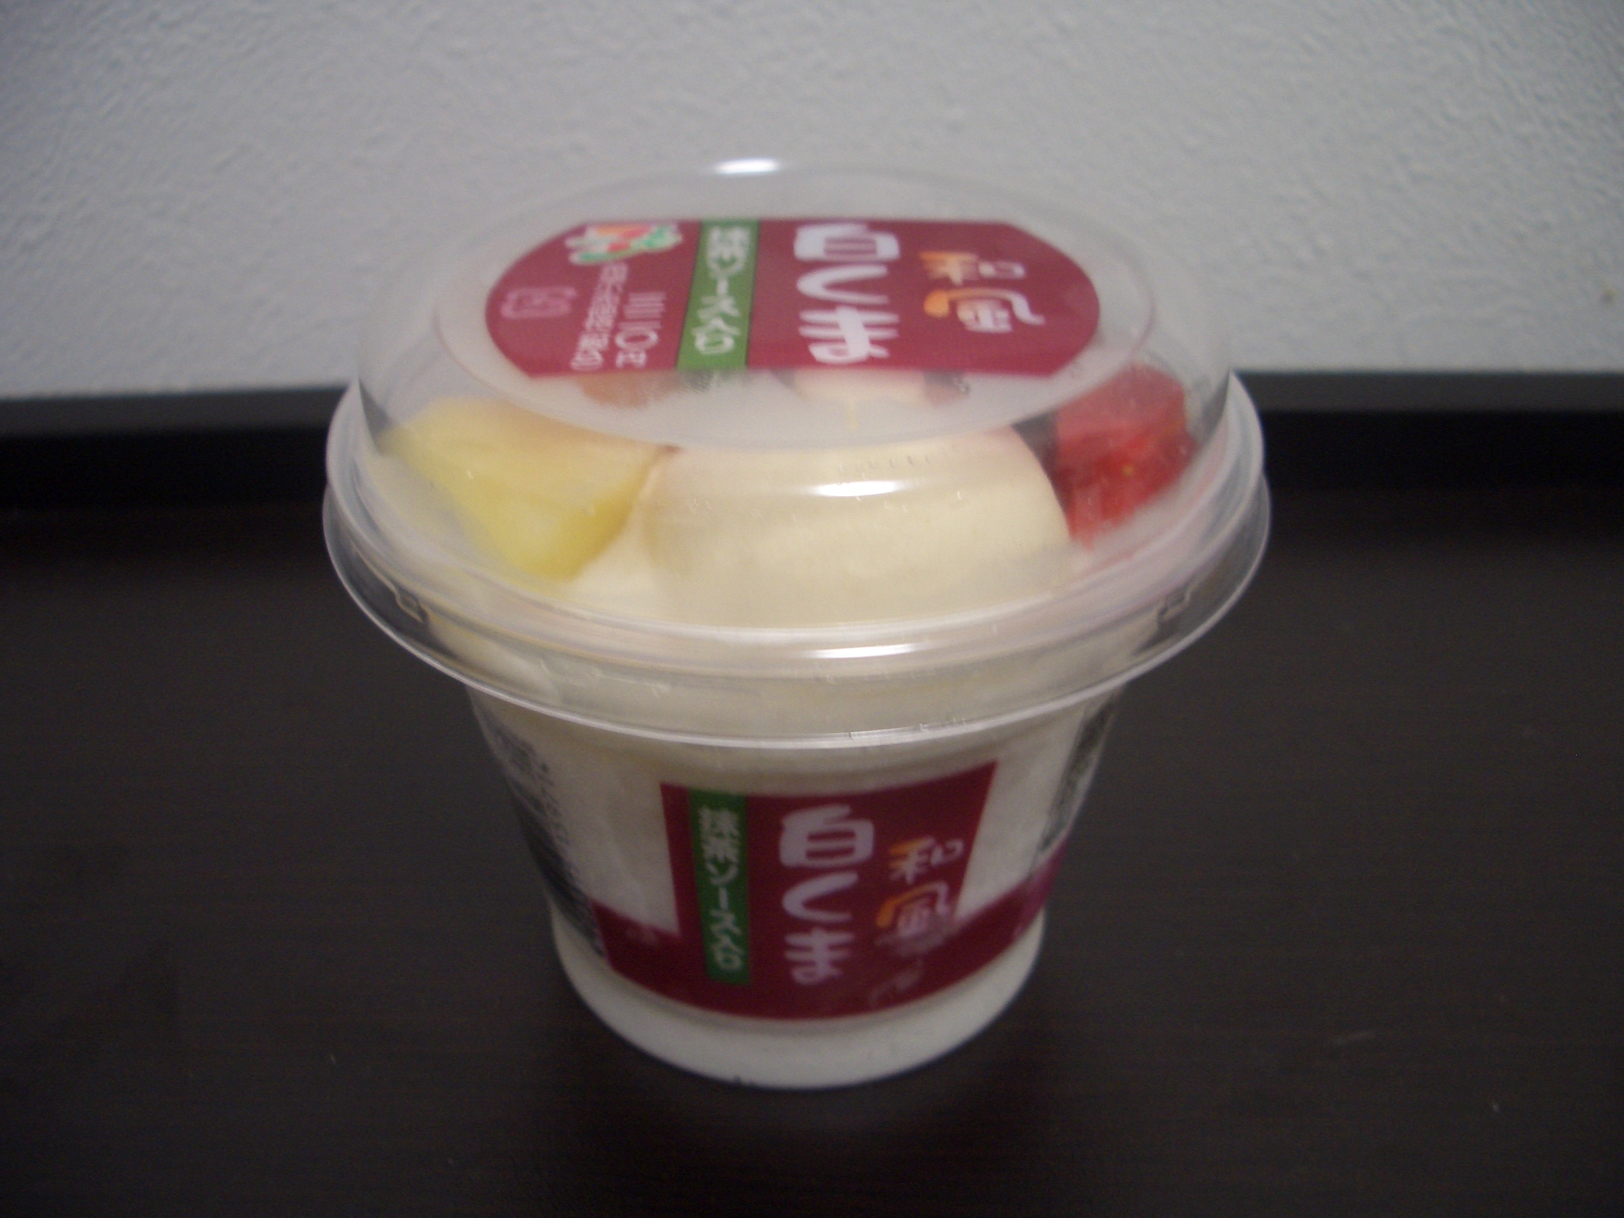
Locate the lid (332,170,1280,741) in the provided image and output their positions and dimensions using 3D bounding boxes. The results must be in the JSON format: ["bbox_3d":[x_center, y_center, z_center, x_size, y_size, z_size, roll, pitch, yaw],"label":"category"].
[{"bbox_3d":[-0.002,-0.027,0.185,0.107,0.024,0.107,-1,33,0],"label":"lid"}]

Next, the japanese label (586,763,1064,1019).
[{"bbox_3d":[0.003,0.030,0.185,0.057,0.041,0.021,-3,33,-3],"label":"japanese label"}]

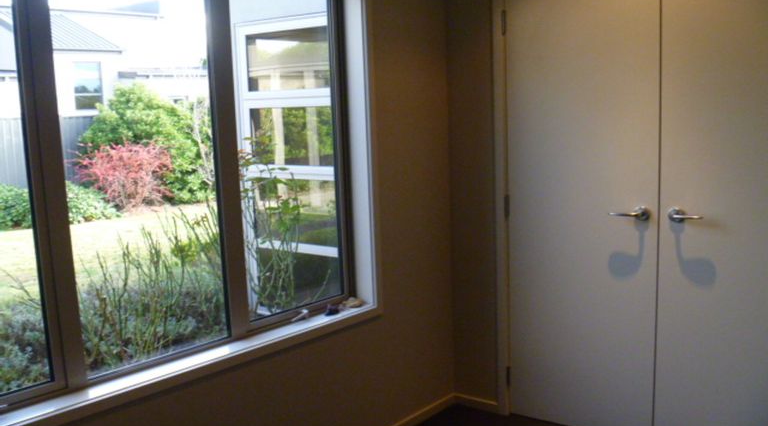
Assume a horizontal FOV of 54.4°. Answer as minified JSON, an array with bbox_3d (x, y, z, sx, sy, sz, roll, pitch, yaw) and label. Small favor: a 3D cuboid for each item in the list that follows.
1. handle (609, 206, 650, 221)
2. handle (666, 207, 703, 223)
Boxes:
[{"bbox_3d":[0.997,0.006,3.029,0.147,0.062,0.065,4,10,36],"label":"handle"},{"bbox_3d":[1.172,0.015,2.901,0.147,0.062,0.065,4,10,36],"label":"handle"}]

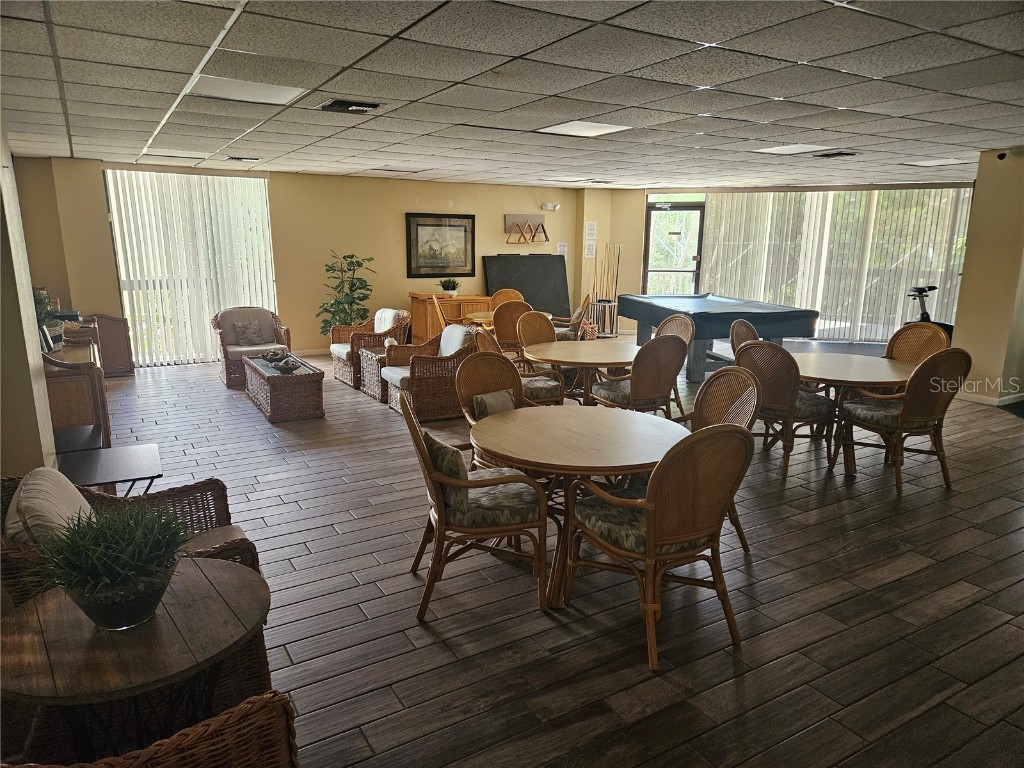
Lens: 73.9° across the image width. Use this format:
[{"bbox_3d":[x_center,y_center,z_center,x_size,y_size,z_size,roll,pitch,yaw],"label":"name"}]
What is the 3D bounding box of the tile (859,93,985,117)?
[{"bbox_3d":[2.576,-1.772,4.311,0.600,0.020,0.600,-7,14,-30],"label":"tile"}]

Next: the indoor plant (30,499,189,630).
[{"bbox_3d":[-1.056,0.480,1.785,0.360,0.280,0.350,-7,14,-32],"label":"indoor plant"}]

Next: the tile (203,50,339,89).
[{"bbox_3d":[-1.236,-1.609,3.485,0.600,0.018,0.600,-7,14,-30],"label":"tile"}]

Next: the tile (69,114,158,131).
[{"bbox_3d":[-3.031,-2.007,5.212,0.610,0.020,0.610,-7,14,-30],"label":"tile"}]

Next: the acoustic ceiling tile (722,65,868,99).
[{"bbox_3d":[1.492,-1.620,3.650,0.600,0.020,0.600,-7,14,-30],"label":"acoustic ceiling tile"}]

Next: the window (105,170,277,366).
[{"bbox_3d":[-3.999,-1.449,8.761,1.800,2.350,0.100,-7,14,-30],"label":"window"}]

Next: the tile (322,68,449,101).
[{"bbox_3d":[-0.703,-1.660,3.771,0.605,0.020,0.605,-7,14,-30],"label":"tile"}]

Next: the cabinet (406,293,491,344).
[{"bbox_3d":[-0.887,-0.936,10.200,1.100,0.790,0.620,-7,14,-30],"label":"cabinet"}]

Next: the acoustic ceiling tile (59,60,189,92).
[{"bbox_3d":[-2.059,-1.637,3.638,0.600,0.020,0.600,-7,14,-30],"label":"acoustic ceiling tile"}]

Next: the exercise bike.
[{"bbox_3d":[5.894,-0.914,9.423,1.050,1.180,0.520,6,13,24],"label":"exercise bike"}]

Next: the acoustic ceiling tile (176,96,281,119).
[{"bbox_3d":[-1.847,-1.809,4.453,0.600,0.020,0.600,-7,14,-30],"label":"acoustic ceiling tile"}]

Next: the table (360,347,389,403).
[{"bbox_3d":[-1.241,-0.128,7.262,0.570,0.460,0.620,-7,14,-30],"label":"table"}]

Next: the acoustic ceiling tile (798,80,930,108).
[{"bbox_3d":[2.045,-1.707,4.007,0.600,0.020,0.600,-7,14,-30],"label":"acoustic ceiling tile"}]

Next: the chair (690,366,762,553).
[{"bbox_3d":[0.933,0.402,3.609,0.630,0.966,0.570,-5,13,-24],"label":"chair"}]

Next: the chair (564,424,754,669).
[{"bbox_3d":[0.616,0.553,2.809,0.600,0.950,0.610,-5,13,-25],"label":"chair"}]

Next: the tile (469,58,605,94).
[{"bbox_3d":[0.135,-1.610,3.564,0.605,0.020,0.605,-7,14,-30],"label":"tile"}]

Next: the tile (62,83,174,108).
[{"bbox_3d":[-2.397,-1.775,4.197,0.600,0.020,0.600,-7,14,-30],"label":"tile"}]

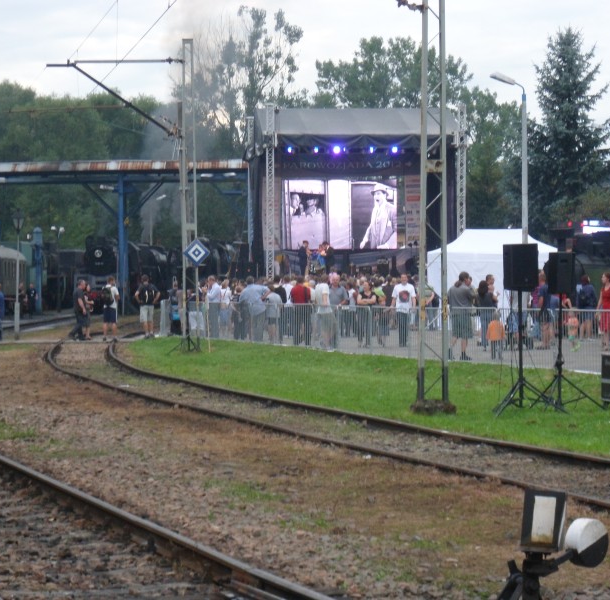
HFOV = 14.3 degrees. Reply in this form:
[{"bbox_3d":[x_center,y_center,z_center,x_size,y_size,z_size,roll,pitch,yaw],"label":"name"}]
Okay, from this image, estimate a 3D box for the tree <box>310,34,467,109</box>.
[{"bbox_3d":[4.688,-6.643,129.960,8.500,14.950,8.000,0,0,0],"label":"tree"}]

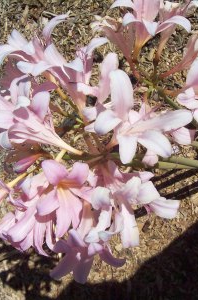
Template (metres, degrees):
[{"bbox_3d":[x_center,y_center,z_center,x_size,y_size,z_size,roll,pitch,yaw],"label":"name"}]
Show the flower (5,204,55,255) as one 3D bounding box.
[{"bbox_3d":[-0.085,0.099,0.530,0.060,0.060,0.080,23,79,34],"label":"flower"}]

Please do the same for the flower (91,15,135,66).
[{"bbox_3d":[0.020,-0.141,0.545,0.055,0.055,0.082,-34,100,29],"label":"flower"}]

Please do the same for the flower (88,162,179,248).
[{"bbox_3d":[0.039,0.066,0.485,0.095,0.095,0.080,-57,40,18],"label":"flower"}]

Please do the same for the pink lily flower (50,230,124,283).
[{"bbox_3d":[-0.015,0.131,0.530,0.085,0.085,0.075,-15,64,33],"label":"pink lily flower"}]

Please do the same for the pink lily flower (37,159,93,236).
[{"bbox_3d":[-0.039,0.058,0.480,0.088,0.078,0.075,-55,20,19],"label":"pink lily flower"}]

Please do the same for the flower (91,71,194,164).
[{"bbox_3d":[0.045,-0.037,0.455,0.075,0.100,0.100,-35,67,52],"label":"flower"}]

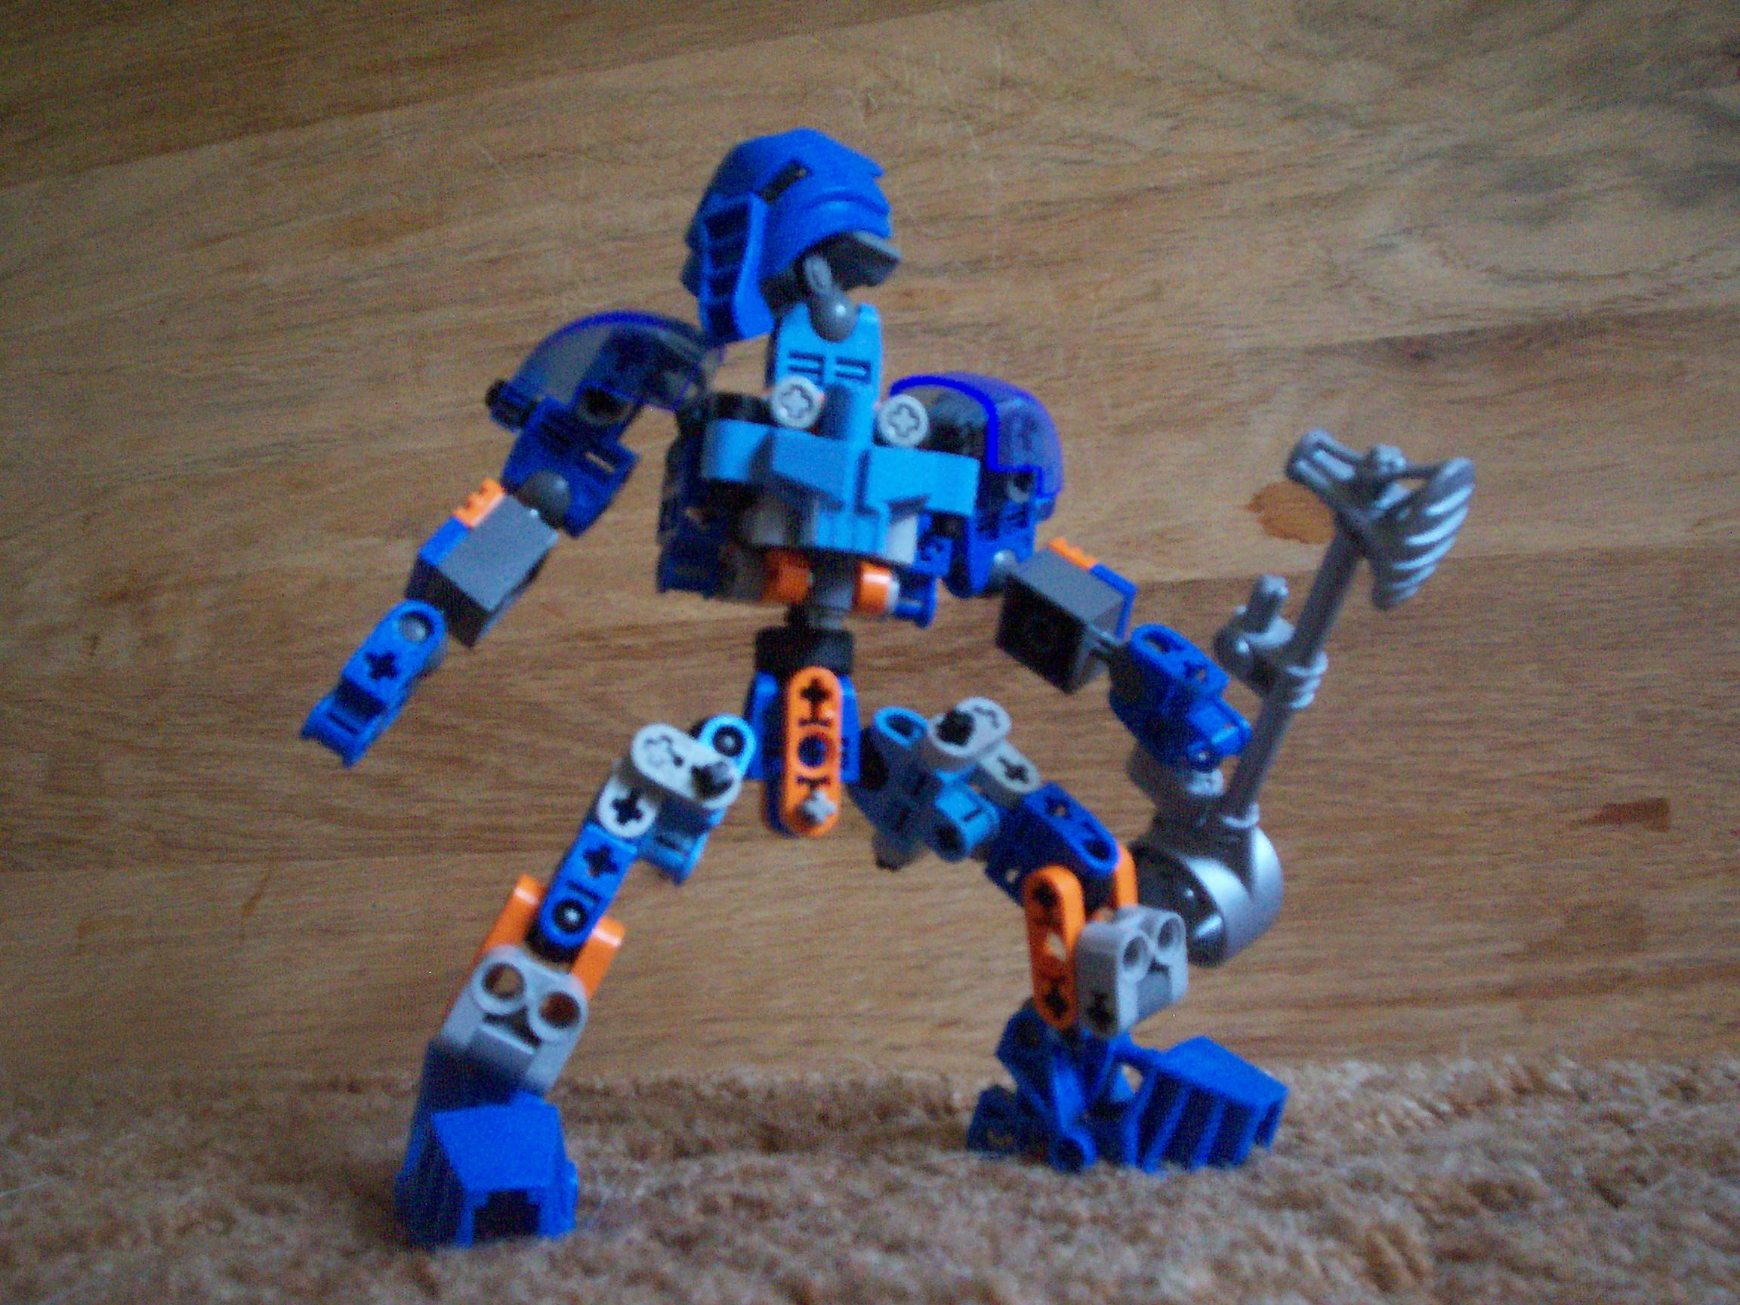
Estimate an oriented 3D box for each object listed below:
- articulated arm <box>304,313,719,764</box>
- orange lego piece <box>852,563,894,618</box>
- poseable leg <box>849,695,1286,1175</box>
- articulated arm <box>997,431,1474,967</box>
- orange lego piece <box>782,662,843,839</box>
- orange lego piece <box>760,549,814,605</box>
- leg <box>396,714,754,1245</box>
[{"bbox_3d":[-0.052,-0.017,0.263,0.027,0.083,0.028,37,-14,-7],"label":"articulated arm"},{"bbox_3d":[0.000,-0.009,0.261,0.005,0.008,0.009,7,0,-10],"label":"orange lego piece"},{"bbox_3d":[0.027,0.041,0.255,0.054,0.069,0.038,0,0,42],"label":"poseable leg"},{"bbox_3d":[0.052,0.007,0.258,0.064,0.073,0.032,0,0,-12],"label":"articulated arm"},{"bbox_3d":[-0.008,0.014,0.252,0.008,0.024,0.004,2,0,-10],"label":"orange lego piece"},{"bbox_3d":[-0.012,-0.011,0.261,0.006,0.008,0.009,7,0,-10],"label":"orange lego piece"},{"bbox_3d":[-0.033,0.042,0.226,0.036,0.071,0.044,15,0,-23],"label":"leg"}]

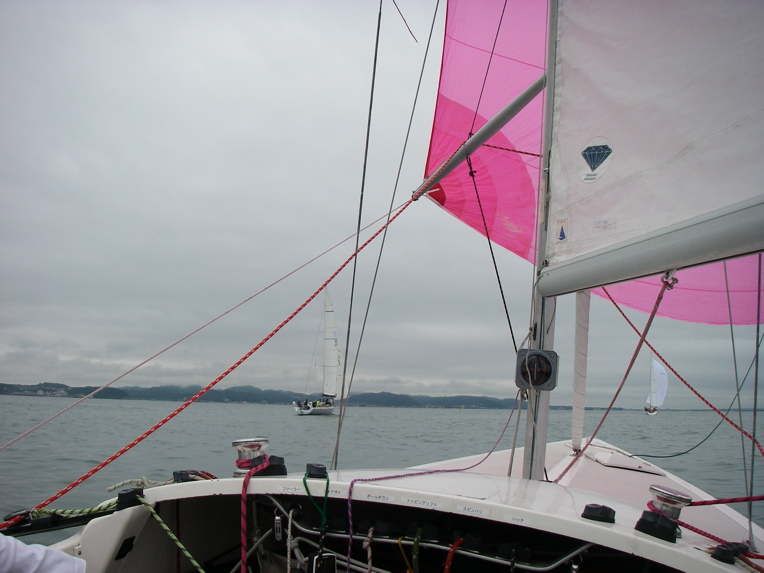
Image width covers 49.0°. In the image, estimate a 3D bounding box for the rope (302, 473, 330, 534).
[{"bbox_3d":[-0.165,0.545,2.110,0.055,0.142,0.075,-1,-8,18],"label":"rope"}]

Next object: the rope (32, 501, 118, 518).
[{"bbox_3d":[-0.760,0.552,2.080,0.035,0.032,0.246,-4,-9,32],"label":"rope"}]

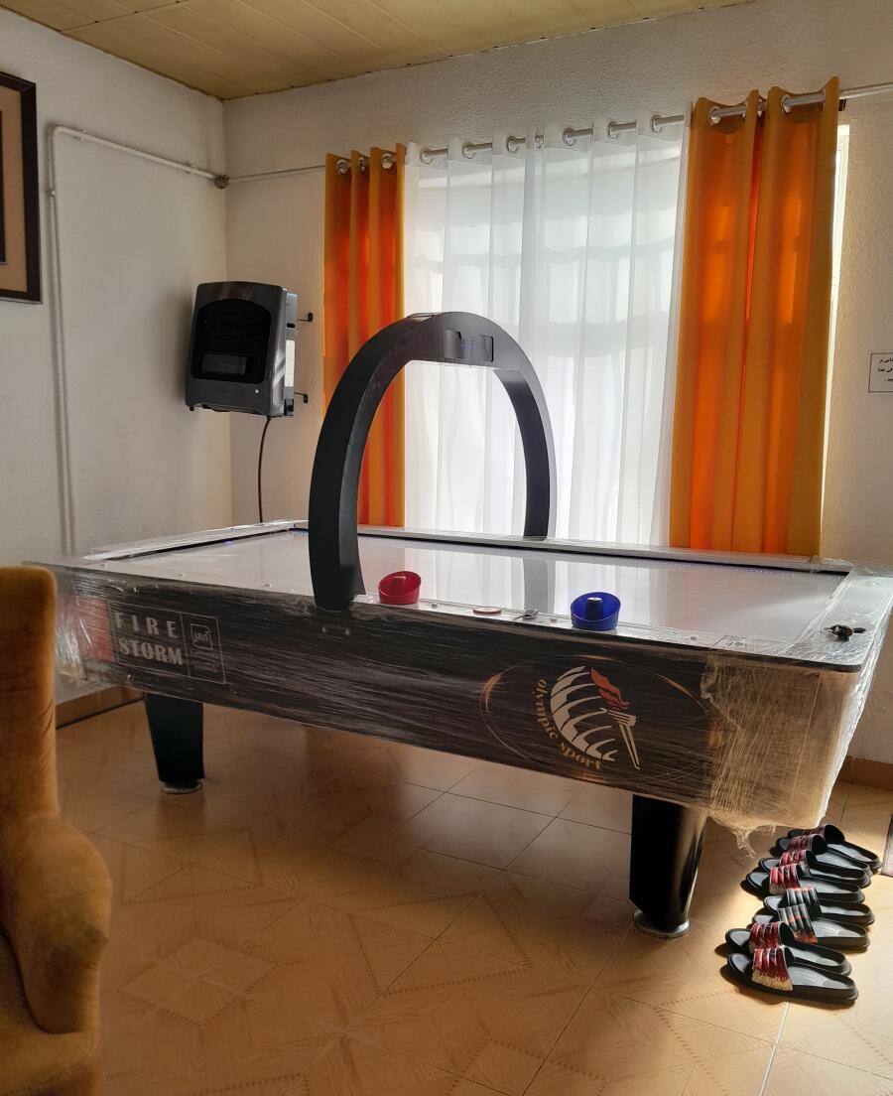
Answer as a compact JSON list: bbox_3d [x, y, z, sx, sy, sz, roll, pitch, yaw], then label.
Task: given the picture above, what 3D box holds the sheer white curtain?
[{"bbox_3d":[0.327,-0.428,3.625,1.140,2.240,0.120,5,9,28],"label":"sheer white curtain"}]

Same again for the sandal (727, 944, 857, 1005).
[{"bbox_3d":[0.789,0.959,2.119,0.280,0.082,0.103,4,9,21],"label":"sandal"}]

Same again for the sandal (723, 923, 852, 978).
[{"bbox_3d":[0.813,0.946,2.213,0.280,0.082,0.103,4,9,21],"label":"sandal"}]

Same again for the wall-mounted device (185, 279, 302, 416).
[{"bbox_3d":[-0.908,-0.875,4.120,0.432,0.535,0.200,8,10,18],"label":"wall-mounted device"}]

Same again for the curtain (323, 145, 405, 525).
[{"bbox_3d":[-0.331,-0.505,3.977,0.410,2.260,0.130,5,9,28],"label":"curtain"}]

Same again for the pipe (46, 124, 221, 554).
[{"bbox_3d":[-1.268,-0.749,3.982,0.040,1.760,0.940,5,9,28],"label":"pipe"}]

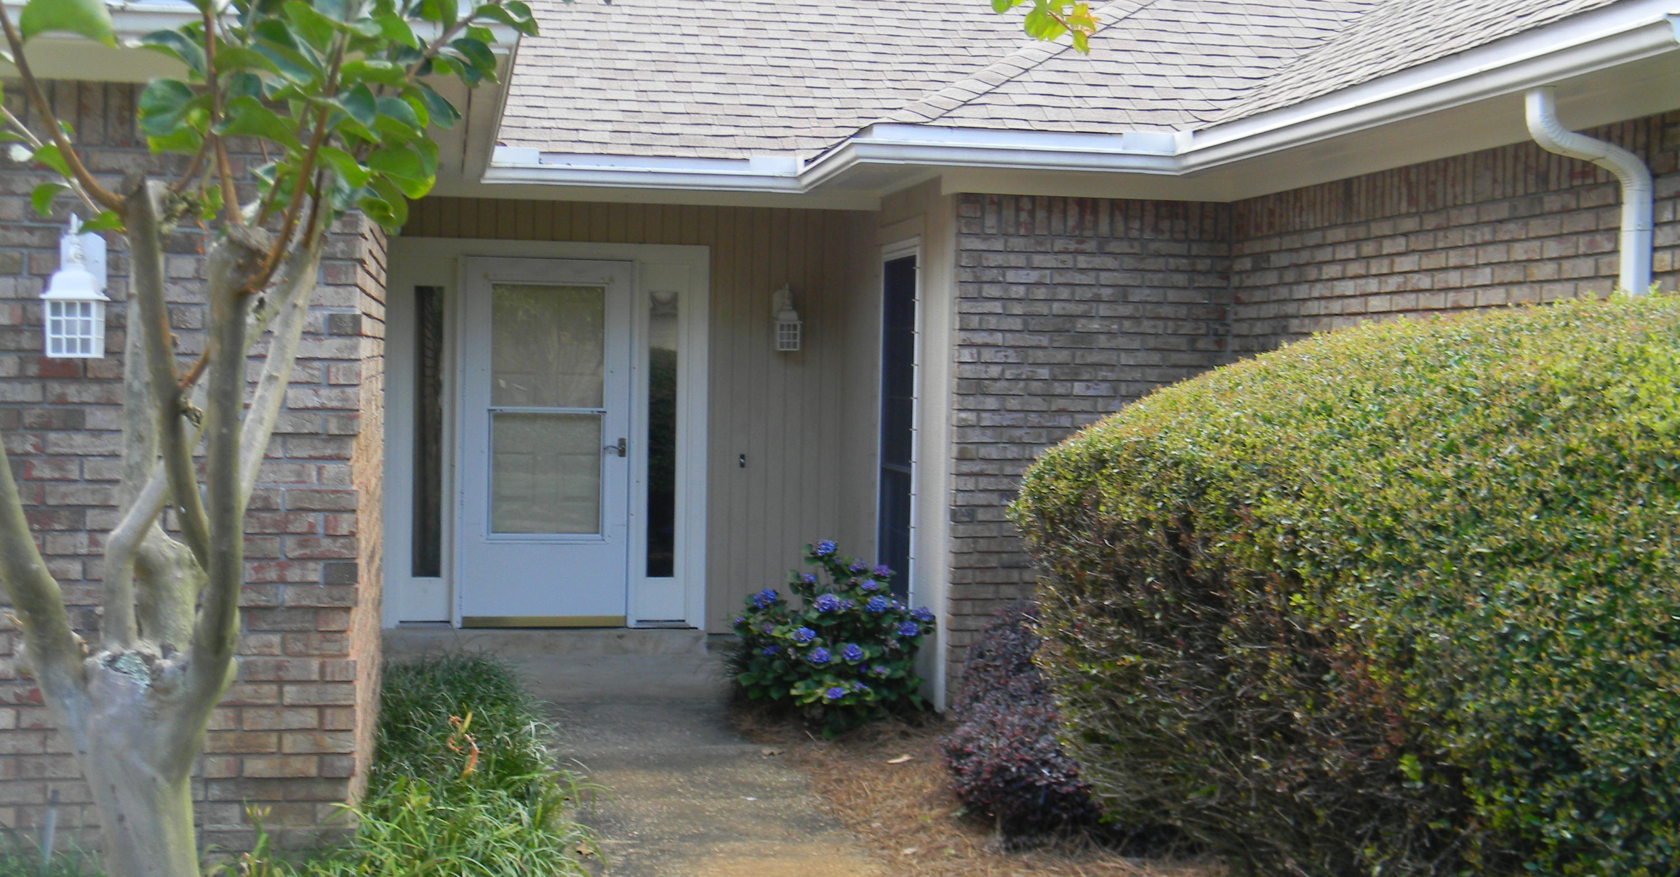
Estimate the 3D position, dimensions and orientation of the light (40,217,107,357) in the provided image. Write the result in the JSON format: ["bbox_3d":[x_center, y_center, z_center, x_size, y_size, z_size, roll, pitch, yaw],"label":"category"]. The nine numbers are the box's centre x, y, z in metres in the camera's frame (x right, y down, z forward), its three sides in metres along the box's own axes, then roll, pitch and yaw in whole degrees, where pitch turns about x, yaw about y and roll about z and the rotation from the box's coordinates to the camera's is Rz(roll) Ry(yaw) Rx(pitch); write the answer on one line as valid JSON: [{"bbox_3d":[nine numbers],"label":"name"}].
[{"bbox_3d":[-1.998,-0.396,5.212,0.150,0.379,0.210,1,2,-11],"label":"light"}]

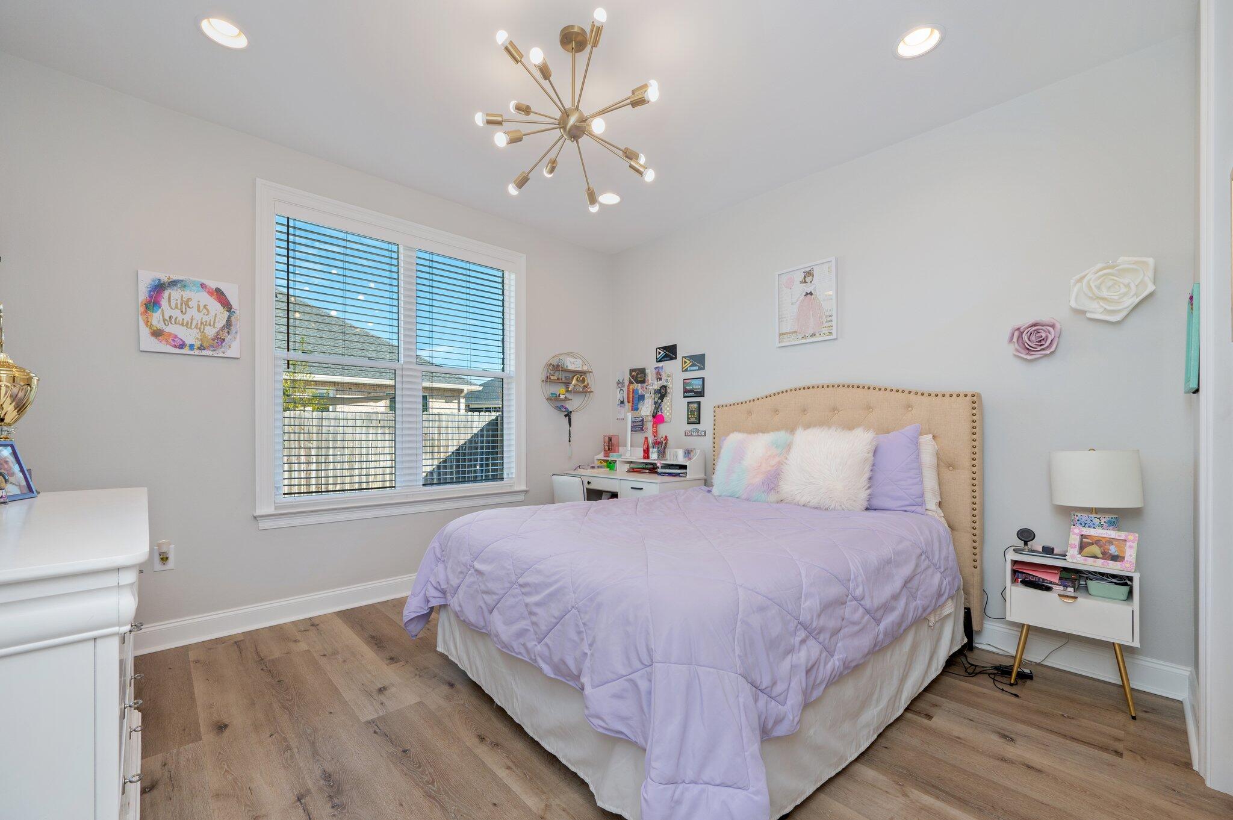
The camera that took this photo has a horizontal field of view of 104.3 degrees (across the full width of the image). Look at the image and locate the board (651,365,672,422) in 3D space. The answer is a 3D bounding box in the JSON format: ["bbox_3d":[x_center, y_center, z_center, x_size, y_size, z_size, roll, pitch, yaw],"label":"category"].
[{"bbox_3d":[0.372,-0.122,3.980,0.020,0.420,0.260,1,-2,-45],"label":"board"}]

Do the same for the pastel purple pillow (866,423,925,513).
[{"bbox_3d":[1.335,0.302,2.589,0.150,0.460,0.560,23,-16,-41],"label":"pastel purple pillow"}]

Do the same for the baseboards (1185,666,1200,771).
[{"bbox_3d":[2.128,1.130,1.775,0.600,0.135,0.018,1,-2,-43],"label":"baseboards"}]

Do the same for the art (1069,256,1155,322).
[{"bbox_3d":[2.162,-0.526,2.093,0.090,0.265,0.260,1,-2,-45],"label":"art"}]

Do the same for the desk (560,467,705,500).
[{"bbox_3d":[0.115,0.898,3.905,0.490,0.780,1.050,1,-2,-45],"label":"desk"}]

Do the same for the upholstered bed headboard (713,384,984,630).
[{"bbox_3d":[1.271,0.478,2.934,0.090,1.254,1.571,1,-2,-43],"label":"upholstered bed headboard"}]

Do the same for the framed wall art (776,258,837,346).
[{"bbox_3d":[1.224,-0.686,3.107,0.025,0.508,0.406,1,-2,-45],"label":"framed wall art"}]

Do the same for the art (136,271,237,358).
[{"bbox_3d":[-2.206,-0.495,2.491,0.392,0.398,0.025,1,-2,-43],"label":"art"}]

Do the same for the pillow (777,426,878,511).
[{"bbox_3d":[1.120,0.309,2.562,0.180,0.420,0.460,25,-18,-40],"label":"pillow"}]

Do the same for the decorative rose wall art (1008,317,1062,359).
[{"bbox_3d":[1.955,-0.333,2.238,0.070,0.178,0.185,1,-2,-43],"label":"decorative rose wall art"}]

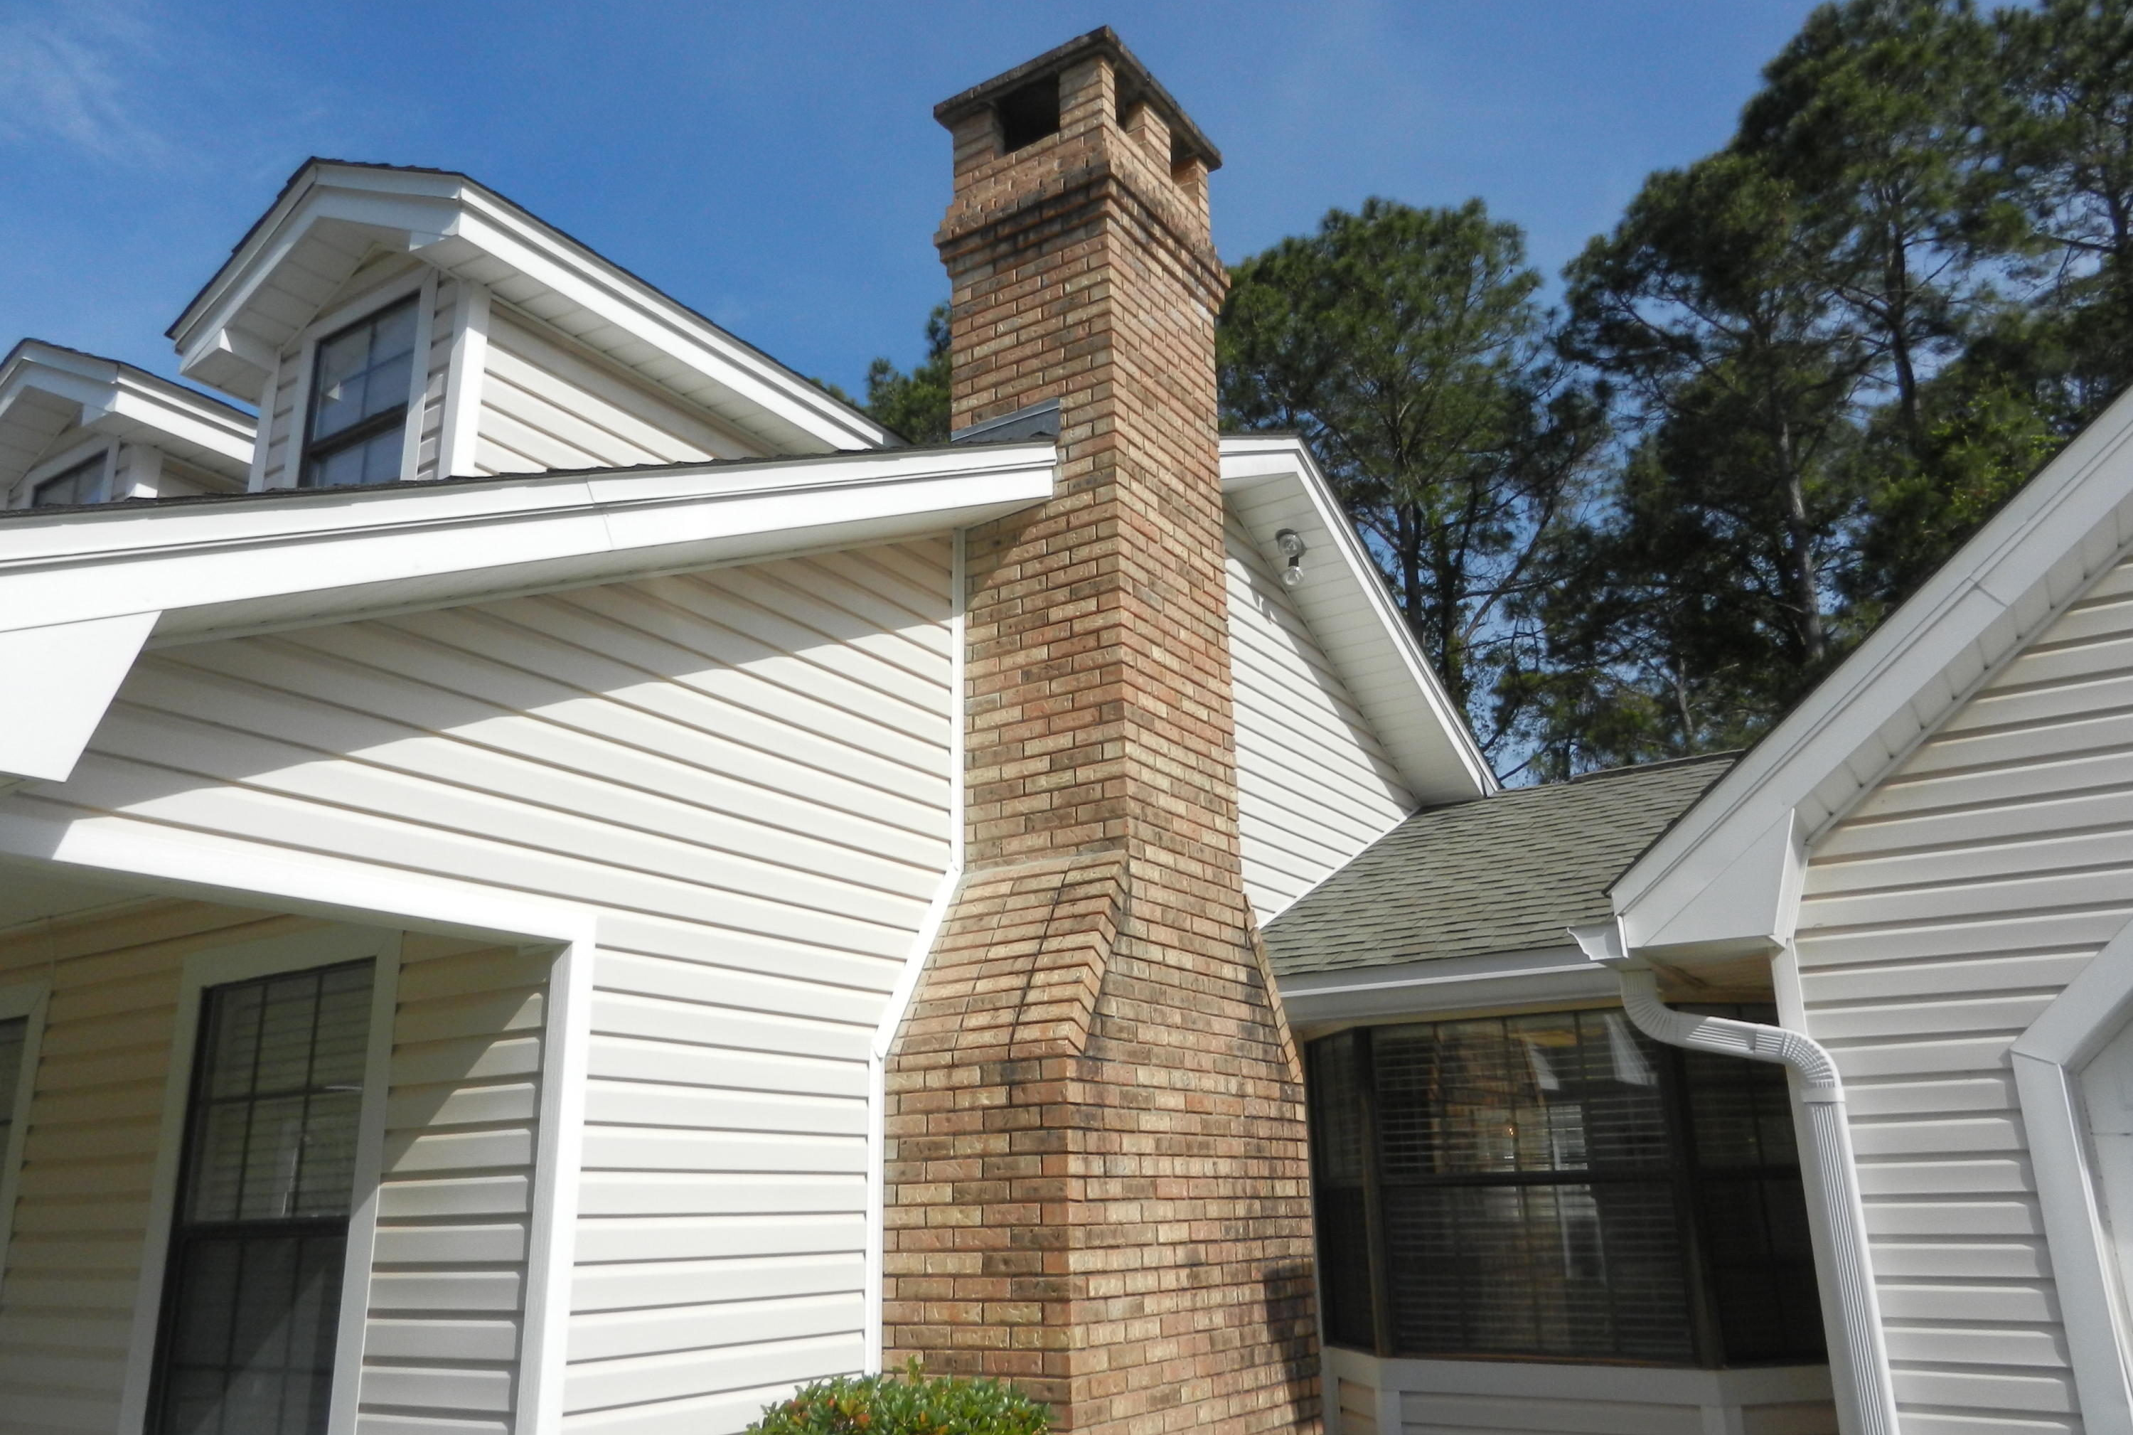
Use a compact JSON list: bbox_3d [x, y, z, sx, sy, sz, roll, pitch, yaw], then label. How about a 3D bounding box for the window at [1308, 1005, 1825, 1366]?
[{"bbox_3d":[1.902,1.900,6.251,2.160,1.320,0.440,-12,-21,31],"label":"window"}]

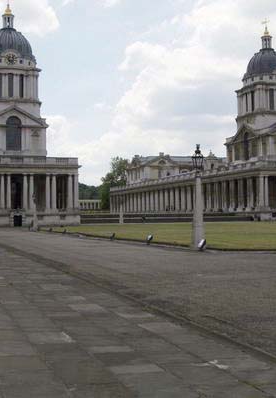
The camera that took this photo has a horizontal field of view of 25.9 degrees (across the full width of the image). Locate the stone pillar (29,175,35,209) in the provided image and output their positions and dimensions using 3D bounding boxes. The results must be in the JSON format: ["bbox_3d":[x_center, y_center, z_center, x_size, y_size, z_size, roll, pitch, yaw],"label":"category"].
[{"bbox_3d":[-18.349,-1.154,103.200,0.950,6.200,0.950,0,-2,-18],"label":"stone pillar"}]

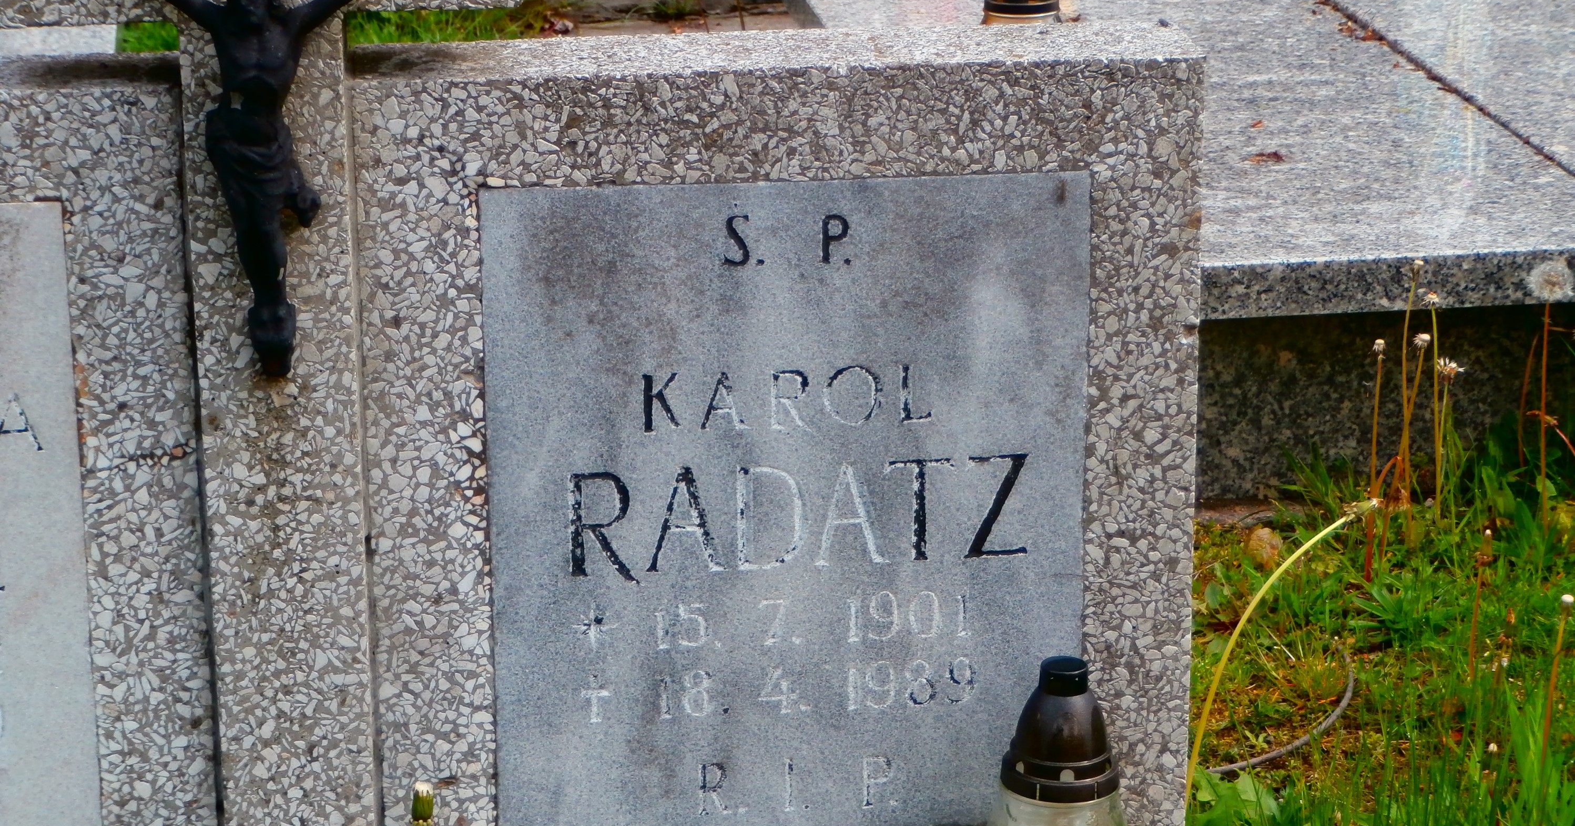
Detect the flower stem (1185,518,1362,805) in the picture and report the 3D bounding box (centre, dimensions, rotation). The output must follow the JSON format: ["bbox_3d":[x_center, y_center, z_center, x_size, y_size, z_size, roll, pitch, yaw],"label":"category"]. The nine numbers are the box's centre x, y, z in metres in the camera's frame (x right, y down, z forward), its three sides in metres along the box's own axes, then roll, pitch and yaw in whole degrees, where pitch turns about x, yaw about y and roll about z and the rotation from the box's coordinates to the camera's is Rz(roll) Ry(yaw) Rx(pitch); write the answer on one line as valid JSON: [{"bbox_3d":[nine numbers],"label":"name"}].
[{"bbox_3d":[0.363,0.187,2.930,0.130,0.245,0.040,-2,17,-5],"label":"flower stem"}]

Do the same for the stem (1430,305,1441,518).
[{"bbox_3d":[0.610,-0.001,3.680,0.009,0.205,0.009,-3,18,-7],"label":"stem"}]

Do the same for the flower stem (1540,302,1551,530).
[{"bbox_3d":[0.701,0.002,3.620,0.009,0.216,0.009,-3,18,-7],"label":"flower stem"}]

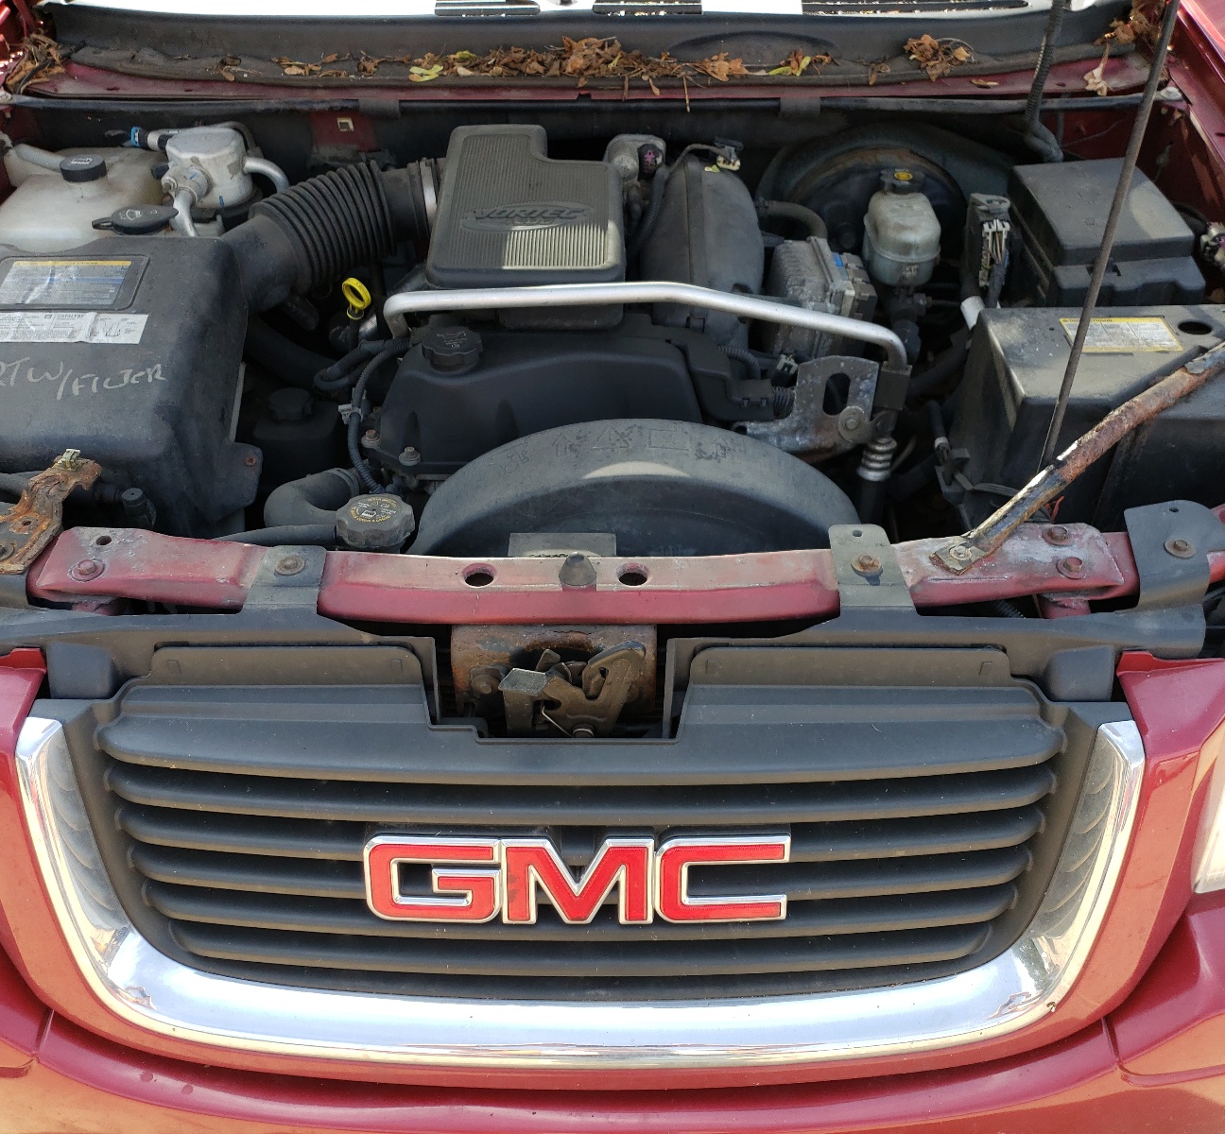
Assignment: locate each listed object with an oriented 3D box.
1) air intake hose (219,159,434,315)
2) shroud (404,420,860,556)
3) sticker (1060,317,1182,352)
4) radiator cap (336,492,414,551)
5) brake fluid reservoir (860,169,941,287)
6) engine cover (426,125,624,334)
[{"bbox_3d":[-0.337,-0.416,1.435,0.250,0.128,0.138,-21,44,-23],"label":"air intake hose"},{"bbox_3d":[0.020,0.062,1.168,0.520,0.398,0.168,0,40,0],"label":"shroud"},{"bbox_3d":[0.546,-0.250,1.222,0.116,0.003,0.066,0,48,0],"label":"sticker"},{"bbox_3d":[-0.208,-0.038,0.991,0.067,0.028,0.067,0,40,0],"label":"radiator cap"},{"bbox_3d":[0.354,-0.417,1.421,0.084,0.120,0.107,0,40,0],"label":"brake fluid reservoir"},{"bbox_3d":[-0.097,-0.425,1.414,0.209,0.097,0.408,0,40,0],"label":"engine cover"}]

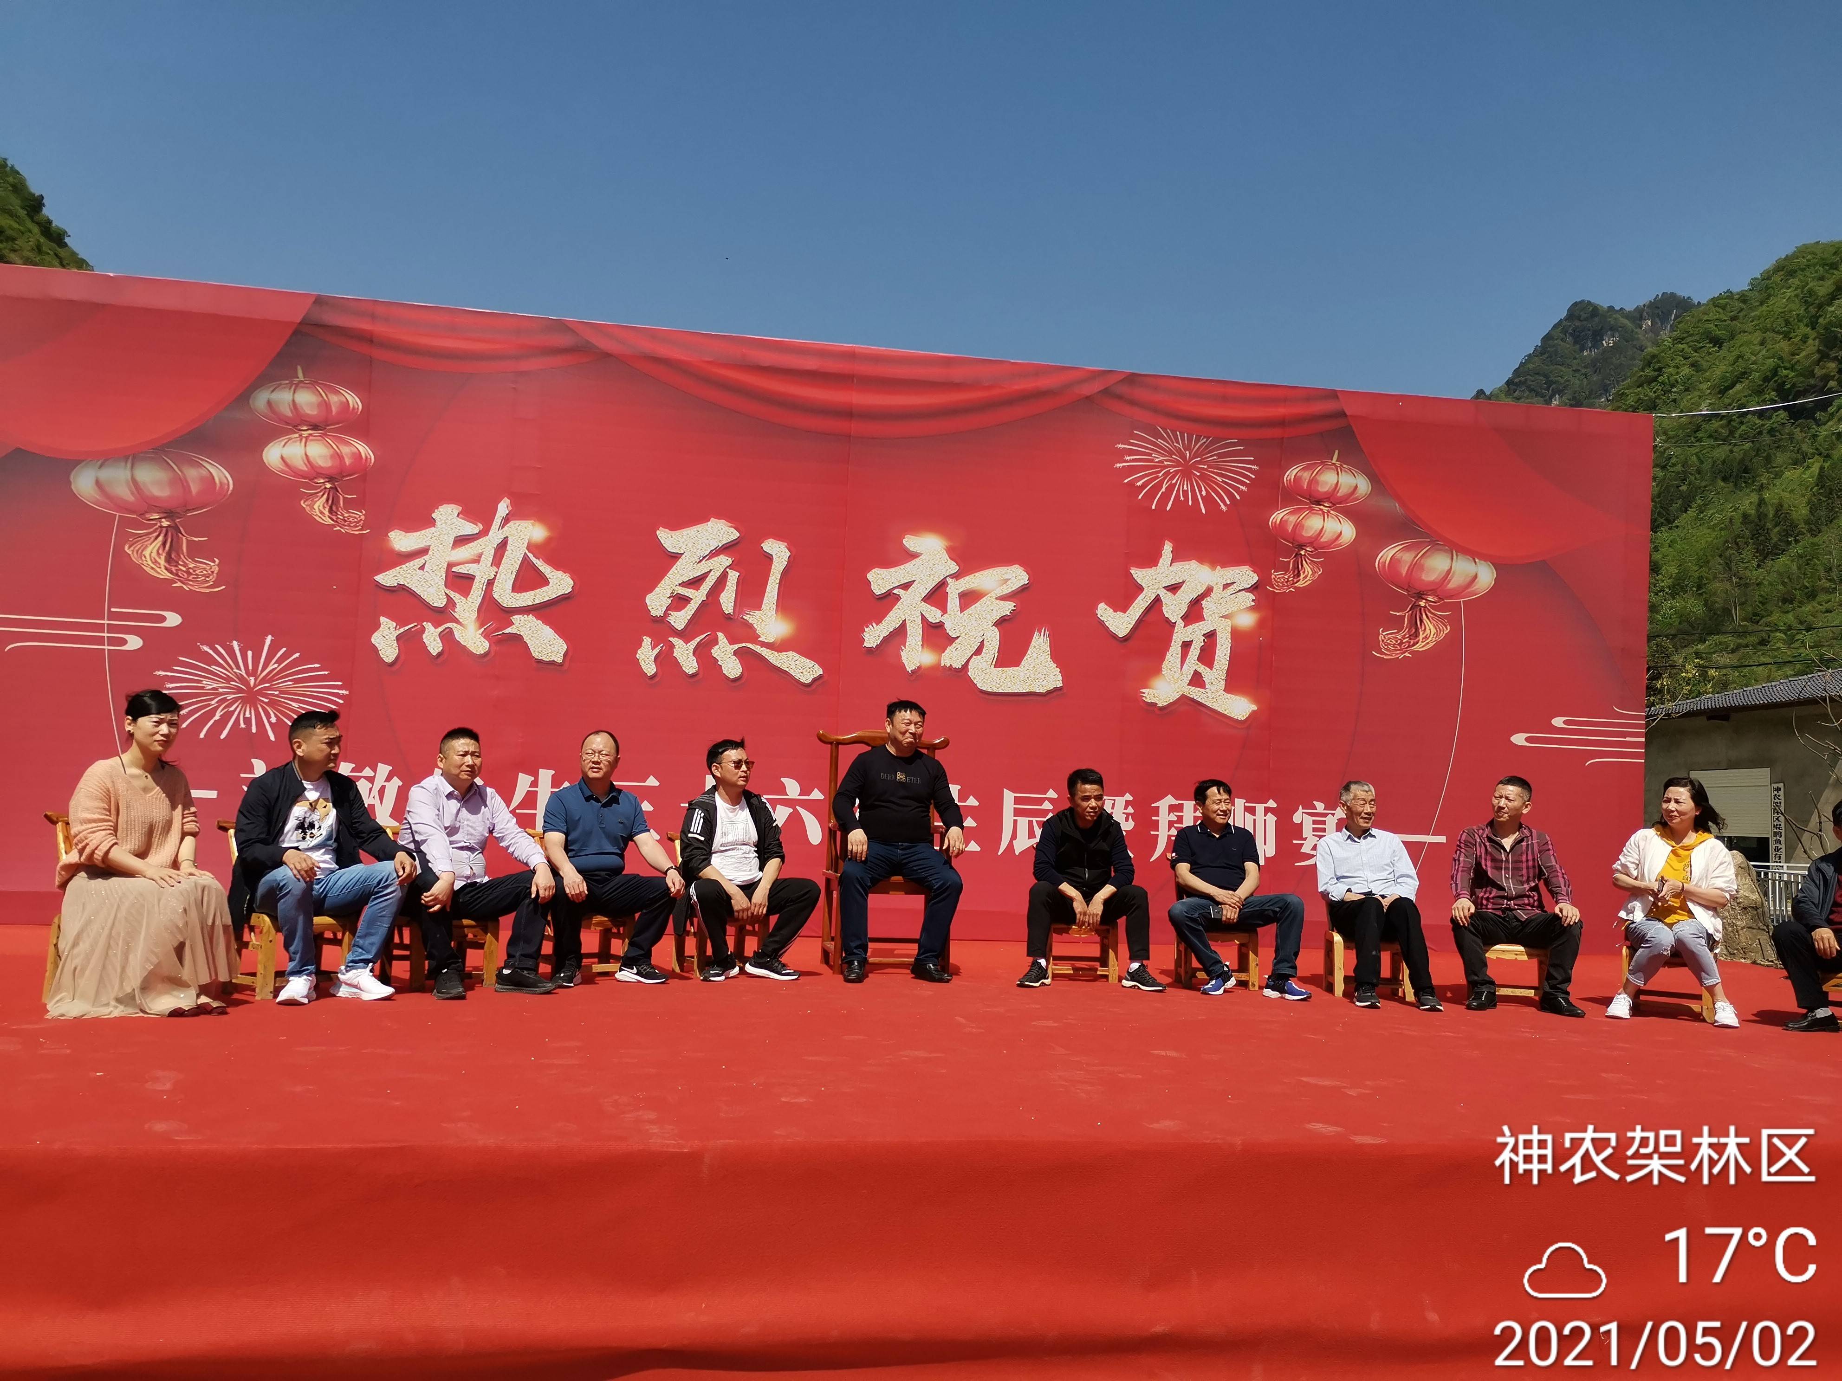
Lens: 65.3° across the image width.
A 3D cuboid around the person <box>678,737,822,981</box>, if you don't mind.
[{"bbox_3d":[-0.879,0.815,7.131,0.636,1.145,0.656,3,-3,-25],"label":"person"}]

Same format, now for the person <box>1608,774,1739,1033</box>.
[{"bbox_3d":[3.774,1.028,7.221,0.568,1.174,0.680,2,-2,25],"label":"person"}]

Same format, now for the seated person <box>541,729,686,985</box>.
[{"bbox_3d":[-1.475,0.783,6.940,0.634,1.167,0.680,3,-2,-23],"label":"seated person"}]

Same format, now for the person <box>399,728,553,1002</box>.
[{"bbox_3d":[-1.989,0.742,6.416,0.615,1.140,0.666,4,-3,-40],"label":"person"}]

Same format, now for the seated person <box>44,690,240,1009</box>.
[{"bbox_3d":[-3.105,0.624,5.758,0.670,1.258,0.615,1,-2,36],"label":"seated person"}]

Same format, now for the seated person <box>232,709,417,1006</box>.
[{"bbox_3d":[-2.542,0.690,6.178,0.656,1.180,0.646,0,-3,43],"label":"seated person"}]

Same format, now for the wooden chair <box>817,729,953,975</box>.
[{"bbox_3d":[-0.176,0.827,7.410,0.696,1.201,0.484,3,-2,-12],"label":"wooden chair"}]

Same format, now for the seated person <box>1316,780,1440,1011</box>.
[{"bbox_3d":[2.324,1.012,7.357,0.529,1.083,0.700,2,-2,6],"label":"seated person"}]

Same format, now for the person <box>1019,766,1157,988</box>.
[{"bbox_3d":[0.846,0.947,7.447,0.718,1.085,0.680,3,-2,-4],"label":"person"}]

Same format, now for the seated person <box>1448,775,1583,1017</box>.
[{"bbox_3d":[2.950,0.986,7.174,0.605,1.120,0.757,2,-2,18],"label":"seated person"}]

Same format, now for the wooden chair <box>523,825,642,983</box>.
[{"bbox_3d":[-1.616,1.012,6.840,0.460,0.690,0.450,4,-2,-26],"label":"wooden chair"}]

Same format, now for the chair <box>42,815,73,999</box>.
[{"bbox_3d":[-3.093,0.874,5.680,0.454,0.726,0.444,1,-3,32],"label":"chair"}]

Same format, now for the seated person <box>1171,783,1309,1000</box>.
[{"bbox_3d":[1.629,0.998,7.446,0.697,1.054,0.680,3,-2,2],"label":"seated person"}]

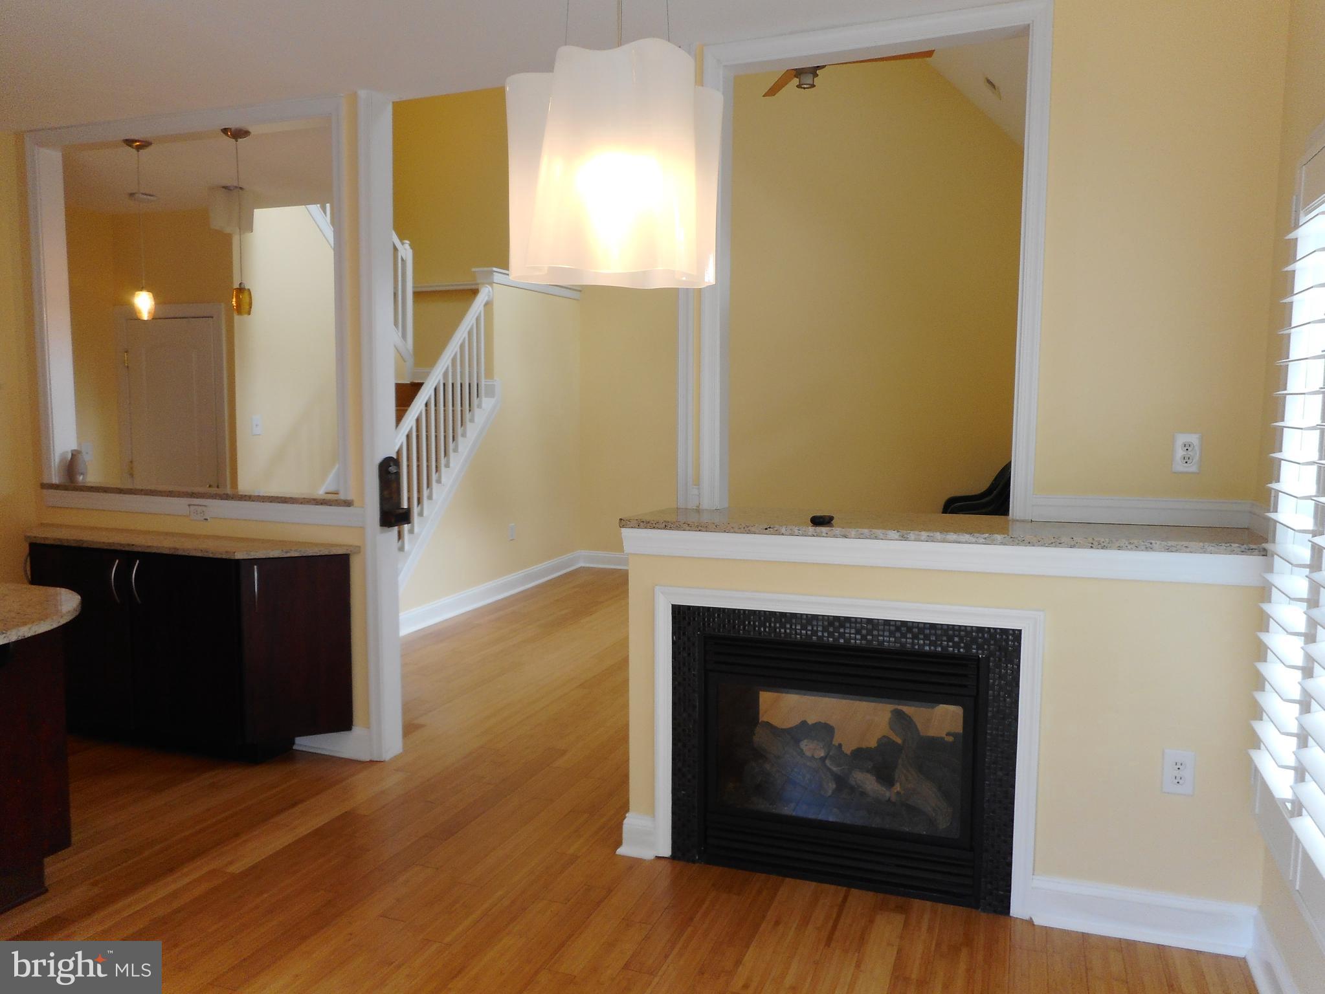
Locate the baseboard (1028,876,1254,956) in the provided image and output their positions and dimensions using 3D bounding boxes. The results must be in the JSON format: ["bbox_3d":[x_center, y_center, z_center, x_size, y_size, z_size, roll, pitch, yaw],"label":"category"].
[{"bbox_3d":[1.323,1.162,2.657,0.555,0.134,0.022,2,5,18],"label":"baseboard"}]

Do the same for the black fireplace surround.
[{"bbox_3d":[0.590,0.765,3.099,1.042,0.839,0.420,2,5,21],"label":"black fireplace surround"}]

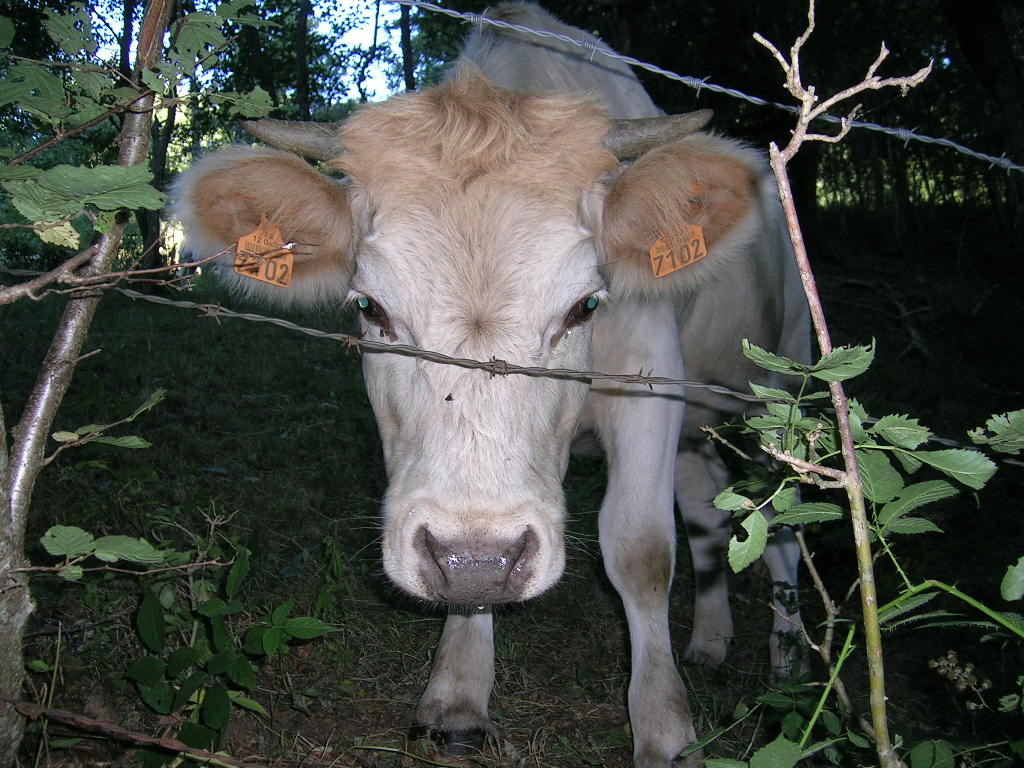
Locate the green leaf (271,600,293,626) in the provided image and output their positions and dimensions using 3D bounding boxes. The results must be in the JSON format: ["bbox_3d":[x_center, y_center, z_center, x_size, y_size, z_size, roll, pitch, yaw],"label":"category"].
[{"bbox_3d":[-0.330,0.328,1.480,0.025,0.010,0.048,23,52,27],"label":"green leaf"}]

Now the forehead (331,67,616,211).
[{"bbox_3d":[-0.036,-0.230,0.970,0.268,0.138,0.130,0,-2,0],"label":"forehead"}]

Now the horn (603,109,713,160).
[{"bbox_3d":[0.140,-0.242,1.000,0.112,0.042,0.045,-15,3,1],"label":"horn"}]

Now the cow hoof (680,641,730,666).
[{"bbox_3d":[0.353,0.493,1.900,0.078,0.052,0.095,2,6,25],"label":"cow hoof"}]

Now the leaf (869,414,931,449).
[{"bbox_3d":[0.311,0.038,0.830,0.049,0.026,0.025,0,8,0],"label":"leaf"}]

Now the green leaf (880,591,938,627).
[{"bbox_3d":[0.311,0.176,0.810,0.057,0.010,0.024,-27,-30,-2],"label":"green leaf"}]

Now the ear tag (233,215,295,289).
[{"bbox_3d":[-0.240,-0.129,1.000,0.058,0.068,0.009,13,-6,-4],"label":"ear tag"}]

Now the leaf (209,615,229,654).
[{"bbox_3d":[-0.404,0.341,1.420,0.028,0.056,0.014,0,-30,-7],"label":"leaf"}]

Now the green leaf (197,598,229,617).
[{"bbox_3d":[-0.391,0.291,1.350,0.041,0.022,0.028,0,8,0],"label":"green leaf"}]

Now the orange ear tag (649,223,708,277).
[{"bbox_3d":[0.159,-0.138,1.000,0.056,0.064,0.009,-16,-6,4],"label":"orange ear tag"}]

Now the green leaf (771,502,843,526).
[{"bbox_3d":[0.228,0.101,0.800,0.056,0.009,0.026,0,-30,-1],"label":"green leaf"}]

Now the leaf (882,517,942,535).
[{"bbox_3d":[0.313,0.111,0.810,0.046,0.009,0.021,4,-31,-7],"label":"leaf"}]

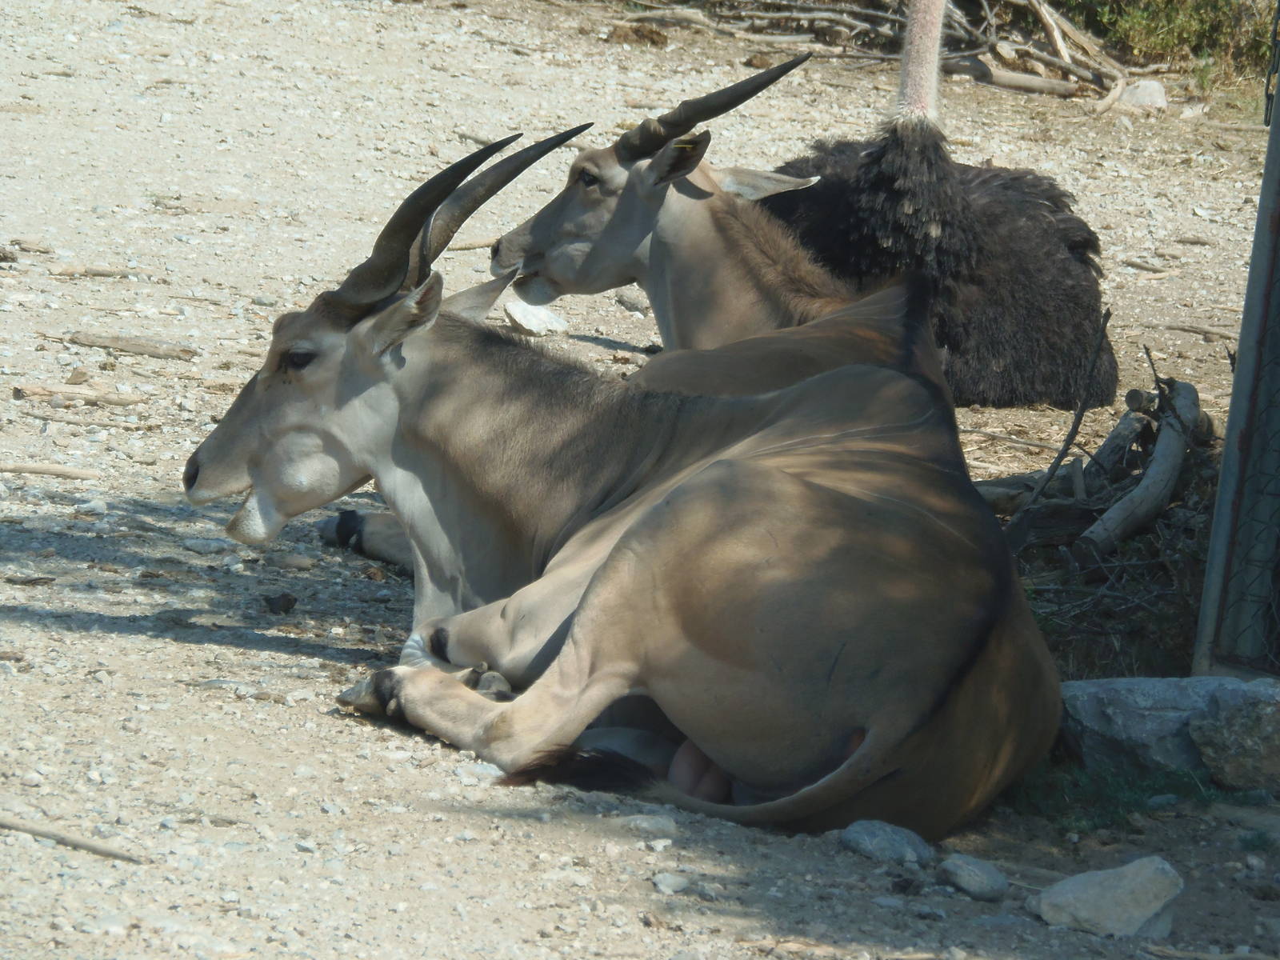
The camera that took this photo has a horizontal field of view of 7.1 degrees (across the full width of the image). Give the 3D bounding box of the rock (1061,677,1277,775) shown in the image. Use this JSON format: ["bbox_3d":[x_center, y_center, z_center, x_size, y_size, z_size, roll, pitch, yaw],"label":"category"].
[{"bbox_3d":[1.016,0.476,19.828,0.400,0.140,0.210,5,10,0],"label":"rock"}]

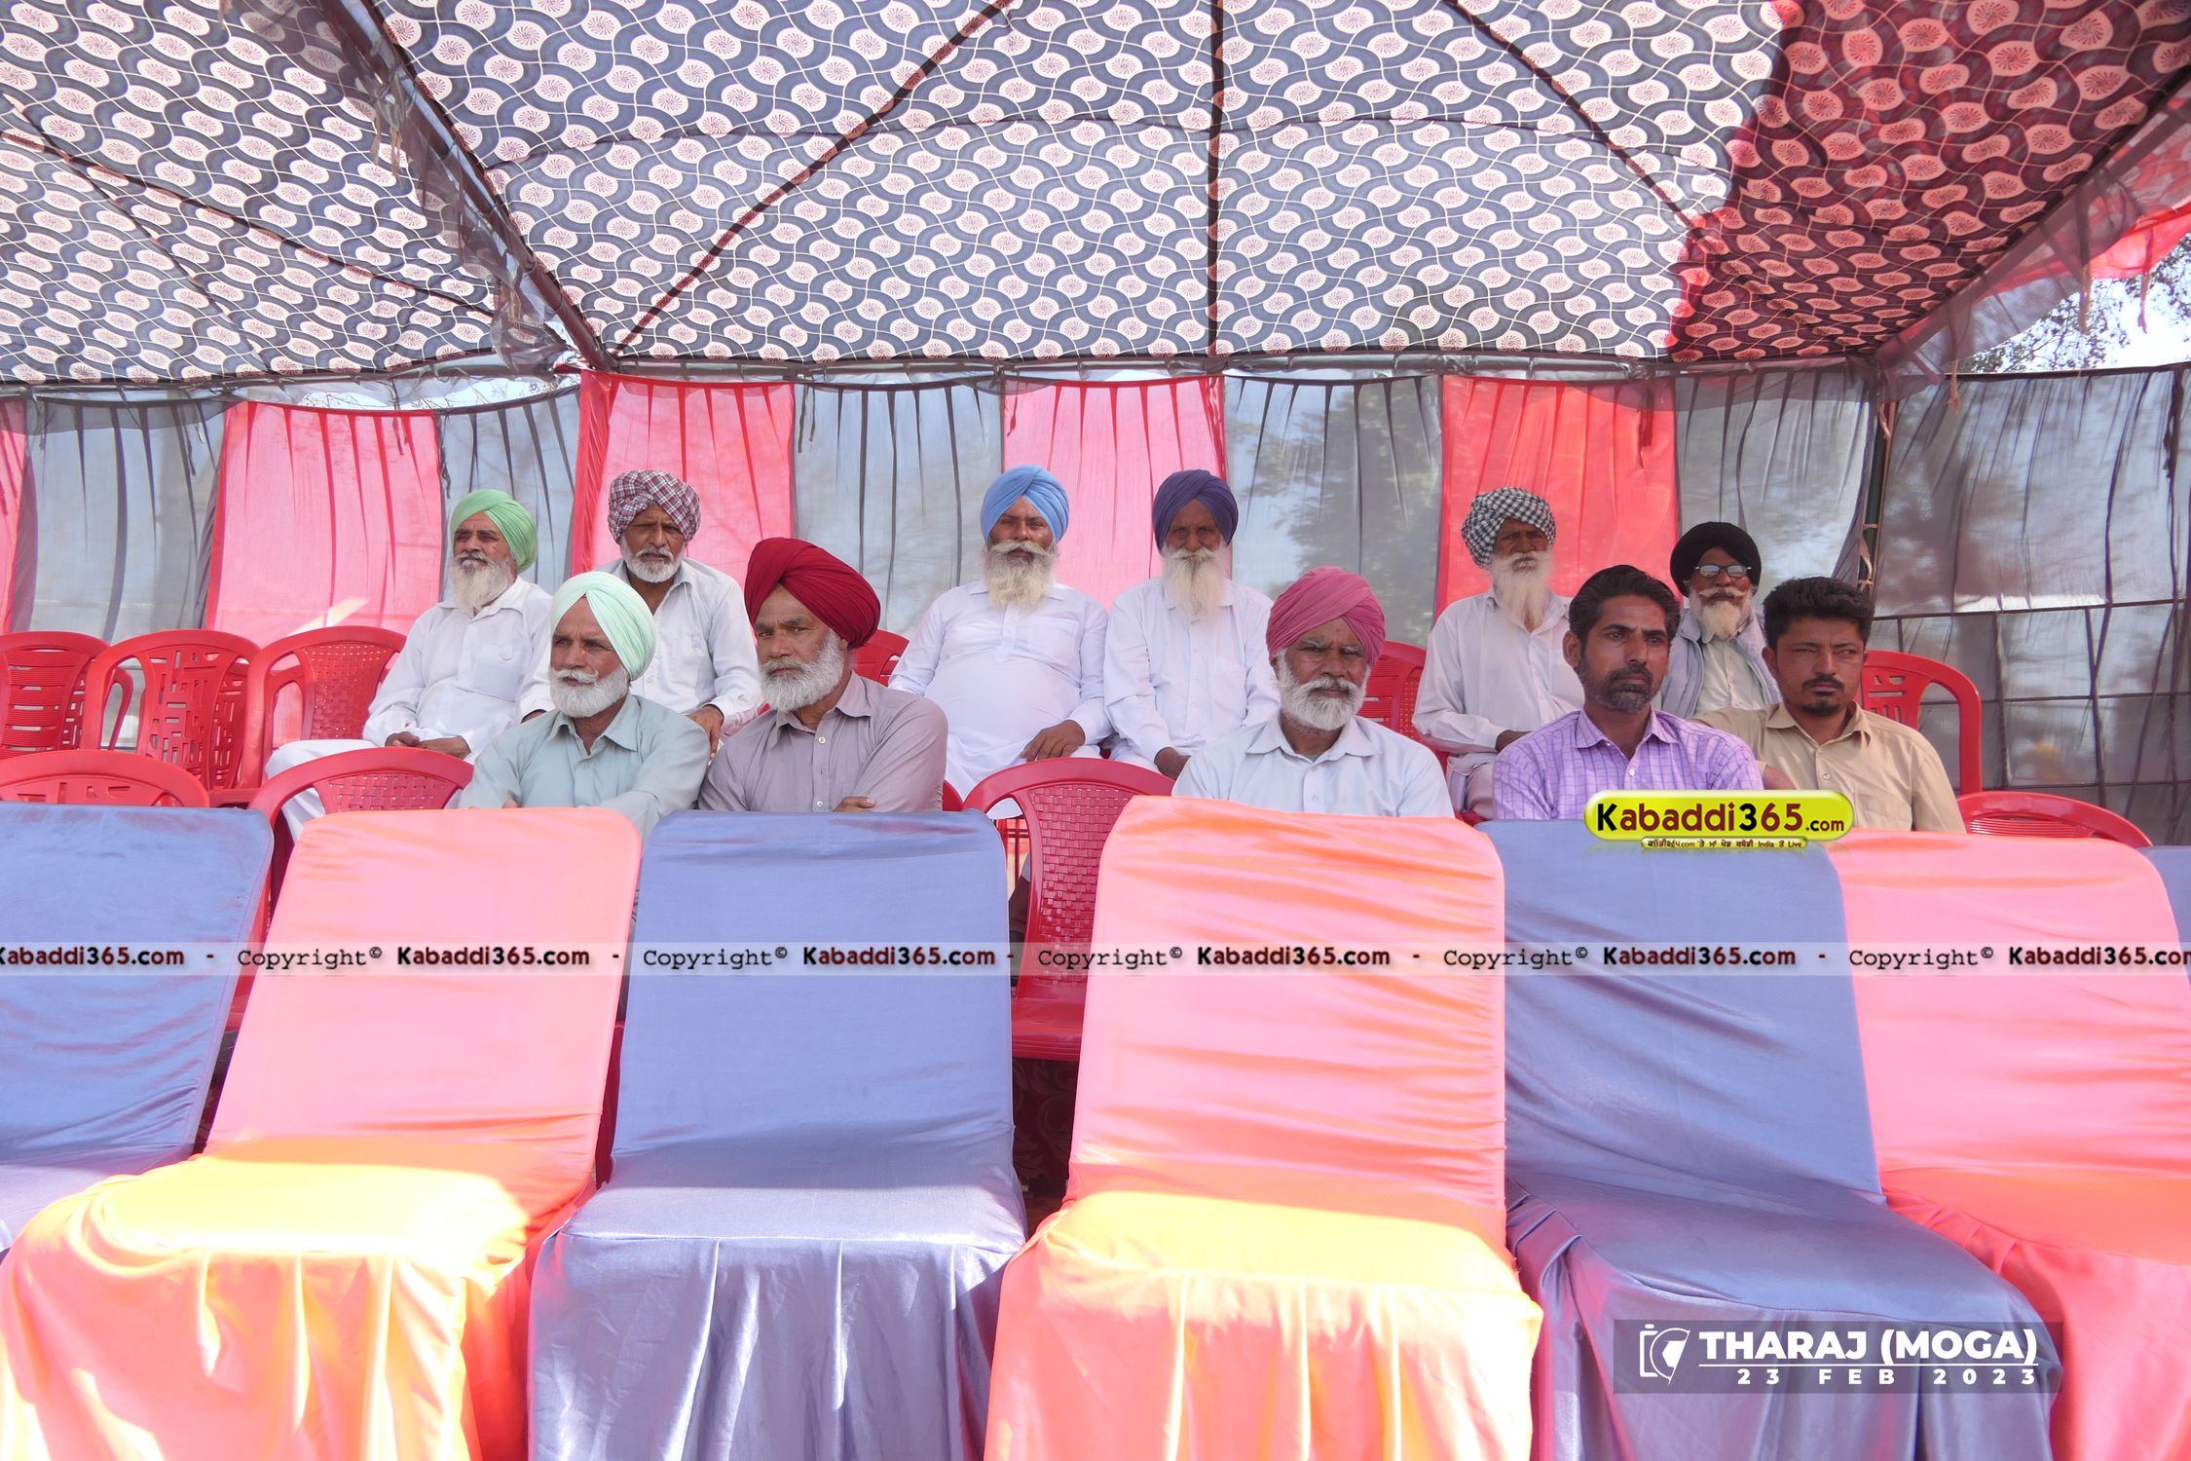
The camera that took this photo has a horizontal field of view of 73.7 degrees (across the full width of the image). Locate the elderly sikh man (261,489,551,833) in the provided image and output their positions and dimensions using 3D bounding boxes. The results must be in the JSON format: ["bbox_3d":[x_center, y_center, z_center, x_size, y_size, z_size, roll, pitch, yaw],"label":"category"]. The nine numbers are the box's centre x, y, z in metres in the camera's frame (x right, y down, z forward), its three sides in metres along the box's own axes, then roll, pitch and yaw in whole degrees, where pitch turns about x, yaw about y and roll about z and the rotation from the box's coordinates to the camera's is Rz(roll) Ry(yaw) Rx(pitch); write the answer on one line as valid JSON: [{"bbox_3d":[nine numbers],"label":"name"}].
[{"bbox_3d":[-1.570,-0.030,3.490,0.550,1.210,0.740,0,-3,8],"label":"elderly sikh man"}]

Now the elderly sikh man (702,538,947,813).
[{"bbox_3d":[-0.520,0.295,2.470,0.540,1.270,0.800,1,-1,11],"label":"elderly sikh man"}]

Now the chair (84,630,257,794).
[{"bbox_3d":[-2.330,0.178,3.450,0.460,0.875,0.530,1,-1,-3],"label":"chair"}]

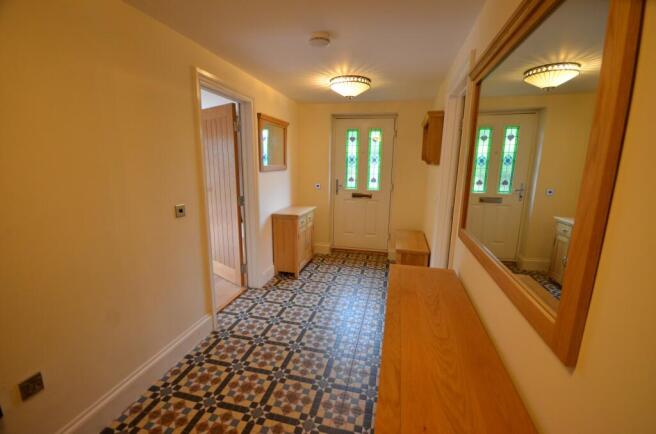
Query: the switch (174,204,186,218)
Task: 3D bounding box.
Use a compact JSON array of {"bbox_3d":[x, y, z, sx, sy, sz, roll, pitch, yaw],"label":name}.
[{"bbox_3d":[-1.044,-0.040,1.942,0.012,0.086,0.085,3,11,14],"label":"switch"}]

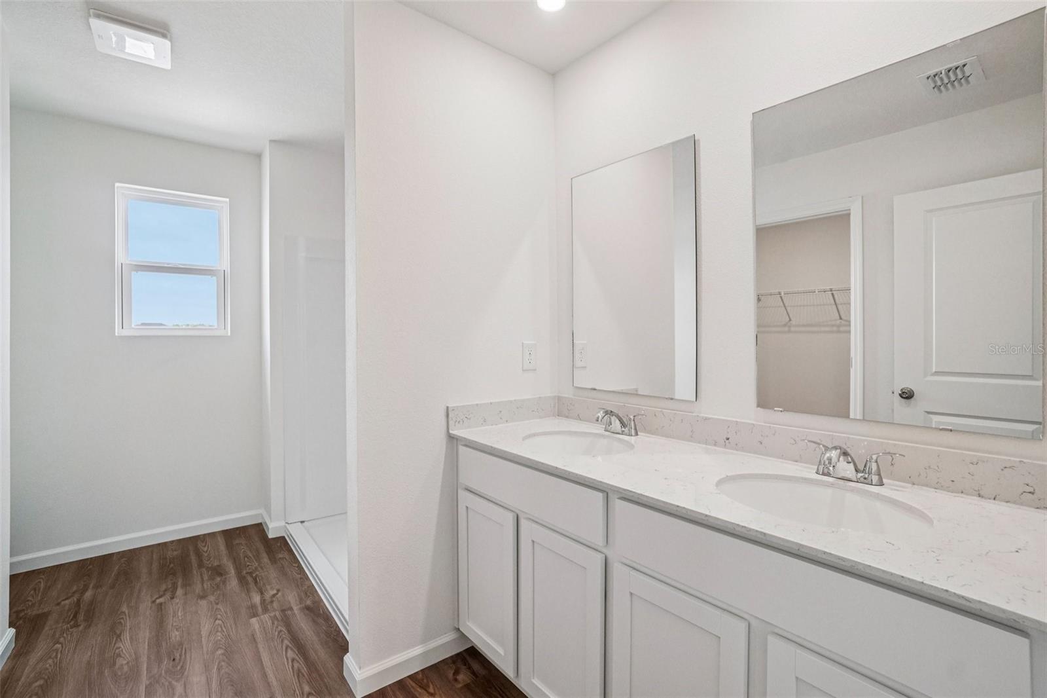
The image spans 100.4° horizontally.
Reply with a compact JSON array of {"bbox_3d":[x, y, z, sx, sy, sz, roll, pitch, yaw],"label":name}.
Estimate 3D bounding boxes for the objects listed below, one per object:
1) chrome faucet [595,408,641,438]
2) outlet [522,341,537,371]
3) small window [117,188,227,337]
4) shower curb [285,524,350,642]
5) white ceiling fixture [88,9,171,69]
[{"bbox_3d":[0.342,0.271,1.625,0.150,0.100,0.200,-1,1,-39],"label":"chrome faucet"},{"bbox_3d":[0.029,0.032,1.953,0.080,0.123,0.008,-1,1,-39],"label":"outlet"},{"bbox_3d":[-2.152,-0.522,2.696,0.550,0.880,0.080,-1,1,-35],"label":"small window"},{"bbox_3d":[-1.014,1.132,2.204,0.085,0.090,1.433,-1,1,-39],"label":"shower curb"},{"bbox_3d":[-1.549,-1.220,1.732,0.236,0.040,0.238,-1,2,-37],"label":"white ceiling fixture"}]

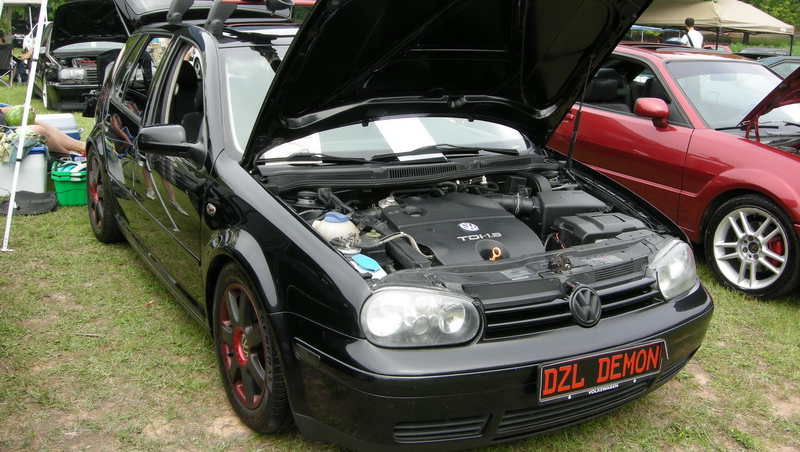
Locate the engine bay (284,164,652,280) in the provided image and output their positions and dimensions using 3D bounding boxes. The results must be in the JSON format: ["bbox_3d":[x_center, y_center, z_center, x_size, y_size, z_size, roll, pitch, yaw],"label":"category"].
[{"bbox_3d":[0.263,0.066,3.143,1.310,0.450,0.920,-7,18,-30],"label":"engine bay"}]

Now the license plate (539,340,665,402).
[{"bbox_3d":[0.644,0.451,2.612,0.525,0.118,0.020,-7,13,-30],"label":"license plate"}]

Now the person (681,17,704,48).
[{"bbox_3d":[5.771,-3.258,16.719,0.500,1.770,0.300,1,14,-3],"label":"person"}]

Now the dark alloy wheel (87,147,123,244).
[{"bbox_3d":[-1.735,-0.224,5.094,0.225,0.630,0.630,-7,18,-30],"label":"dark alloy wheel"}]

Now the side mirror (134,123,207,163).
[{"bbox_3d":[-0.908,-0.318,3.278,0.230,0.160,0.210,-7,18,-30],"label":"side mirror"}]

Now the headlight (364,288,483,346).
[{"bbox_3d":[0.040,0.261,2.473,0.375,0.170,0.220,-3,17,-21],"label":"headlight"}]

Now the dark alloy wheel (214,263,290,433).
[{"bbox_3d":[-0.477,0.419,3.018,0.225,0.630,0.630,-7,18,-30],"label":"dark alloy wheel"}]

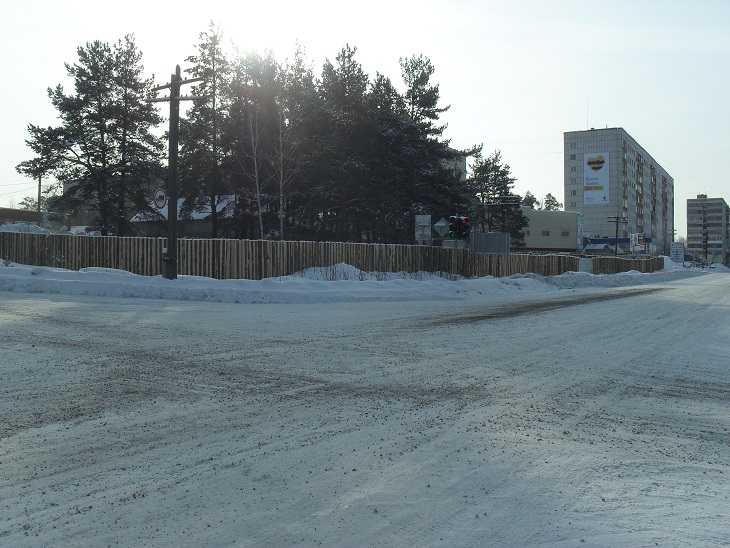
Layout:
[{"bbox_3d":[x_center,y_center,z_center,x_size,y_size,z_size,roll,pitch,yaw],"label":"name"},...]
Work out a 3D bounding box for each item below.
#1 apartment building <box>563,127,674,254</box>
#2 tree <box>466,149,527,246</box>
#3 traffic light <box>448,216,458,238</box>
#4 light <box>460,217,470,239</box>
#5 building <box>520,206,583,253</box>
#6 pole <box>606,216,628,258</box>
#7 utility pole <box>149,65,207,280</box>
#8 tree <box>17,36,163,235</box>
[{"bbox_3d":[75.200,-18.900,211.400,13.300,28.500,92.000,0,0,29],"label":"apartment building"},{"bbox_3d":[13.560,-7.060,75.000,6.000,11.000,5.800,0,0,0],"label":"tree"},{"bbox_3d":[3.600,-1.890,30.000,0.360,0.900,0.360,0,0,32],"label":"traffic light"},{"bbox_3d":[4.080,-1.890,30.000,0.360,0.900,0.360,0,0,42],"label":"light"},{"bbox_3d":[29.900,-6.970,120.200,10.000,7.100,7.500,0,0,24],"label":"building"},{"bbox_3d":[29.350,-3.440,86.000,2.400,6.500,0.300,0,0,12],"label":"pole"},{"bbox_3d":[-6.730,-3.660,26.500,2.350,7.750,0.450,0,0,26],"label":"utility pole"},{"bbox_3d":[-15.670,-7.000,42.000,8.200,13.000,7.000,0,0,0],"label":"tree"}]

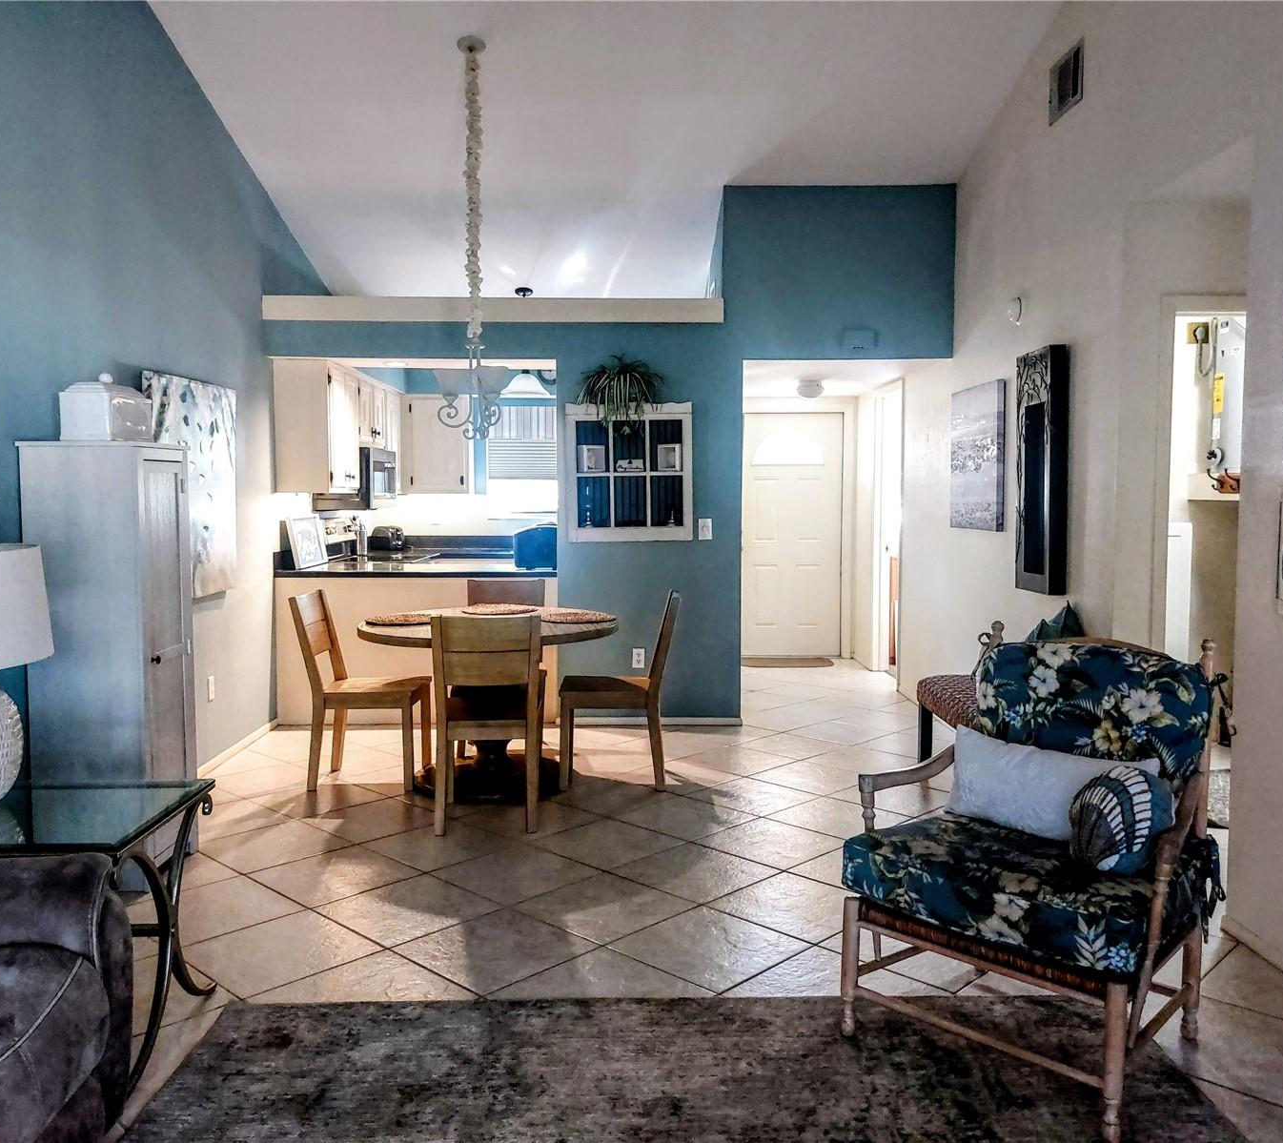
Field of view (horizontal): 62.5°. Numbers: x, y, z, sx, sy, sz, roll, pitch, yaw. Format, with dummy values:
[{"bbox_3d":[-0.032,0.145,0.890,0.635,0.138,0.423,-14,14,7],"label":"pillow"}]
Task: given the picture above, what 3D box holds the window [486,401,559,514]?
[{"bbox_3d":[-0.846,-0.932,8.743,0.860,0.930,0.100,0,4,-1],"label":"window"}]

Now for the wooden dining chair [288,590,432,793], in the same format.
[{"bbox_3d":[-1.326,0.554,5.058,0.570,0.900,0.450,0,4,-1],"label":"wooden dining chair"}]

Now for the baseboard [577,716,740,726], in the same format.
[{"bbox_3d":[0.053,0.885,6.235,1.080,0.057,0.016,0,4,-1],"label":"baseboard"}]

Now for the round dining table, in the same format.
[{"bbox_3d":[-0.725,0.626,5.024,1.235,0.767,1.235,0,4,-1],"label":"round dining table"}]

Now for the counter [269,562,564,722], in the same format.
[{"bbox_3d":[-1.314,0.435,6.537,1.660,0.920,0.700,0,4,-1],"label":"counter"}]

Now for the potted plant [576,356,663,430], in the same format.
[{"bbox_3d":[-0.124,-1.031,6.104,0.500,0.425,0.290,0,4,-1],"label":"potted plant"}]

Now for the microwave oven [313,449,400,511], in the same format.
[{"bbox_3d":[-1.960,-0.629,7.247,0.400,0.415,0.770,0,4,-1],"label":"microwave oven"}]

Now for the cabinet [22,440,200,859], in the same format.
[{"bbox_3d":[-1.874,0.322,3.771,0.410,1.530,0.430,0,4,-1],"label":"cabinet"}]

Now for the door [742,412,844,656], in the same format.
[{"bbox_3d":[1.225,-0.294,8.843,0.915,2.030,0.050,0,4,-1],"label":"door"}]

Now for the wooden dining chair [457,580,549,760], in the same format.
[{"bbox_3d":[-0.749,0.514,5.733,0.455,0.895,0.570,0,4,-1],"label":"wooden dining chair"}]

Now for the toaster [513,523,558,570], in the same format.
[{"bbox_3d":[-0.628,-0.148,6.614,0.320,0.265,0.230,0,4,-1],"label":"toaster"}]

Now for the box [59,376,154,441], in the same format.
[{"bbox_3d":[-1.863,-0.567,3.704,0.175,0.245,0.320,0,4,-1],"label":"box"}]

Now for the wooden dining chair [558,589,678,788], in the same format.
[{"bbox_3d":[-0.099,0.551,5.036,0.555,0.895,0.430,0,4,-1],"label":"wooden dining chair"}]

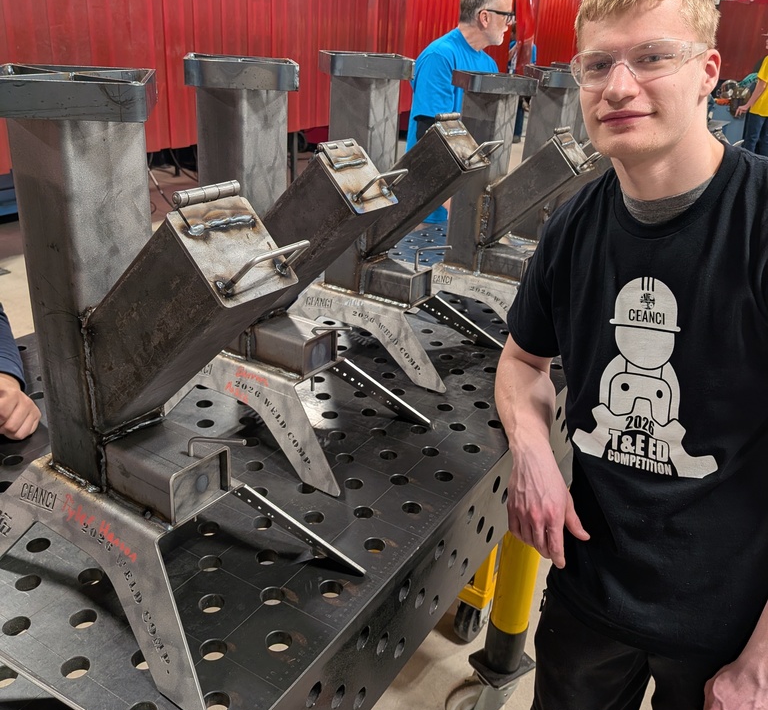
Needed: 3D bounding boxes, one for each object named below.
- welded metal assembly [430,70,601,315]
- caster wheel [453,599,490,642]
[{"bbox_3d":[0.314,-0.371,1.760,0.451,0.581,0.275,21,30,32],"label":"welded metal assembly"},{"bbox_3d":[0.257,0.723,2.005,0.060,0.170,0.155,20,29,30],"label":"caster wheel"}]

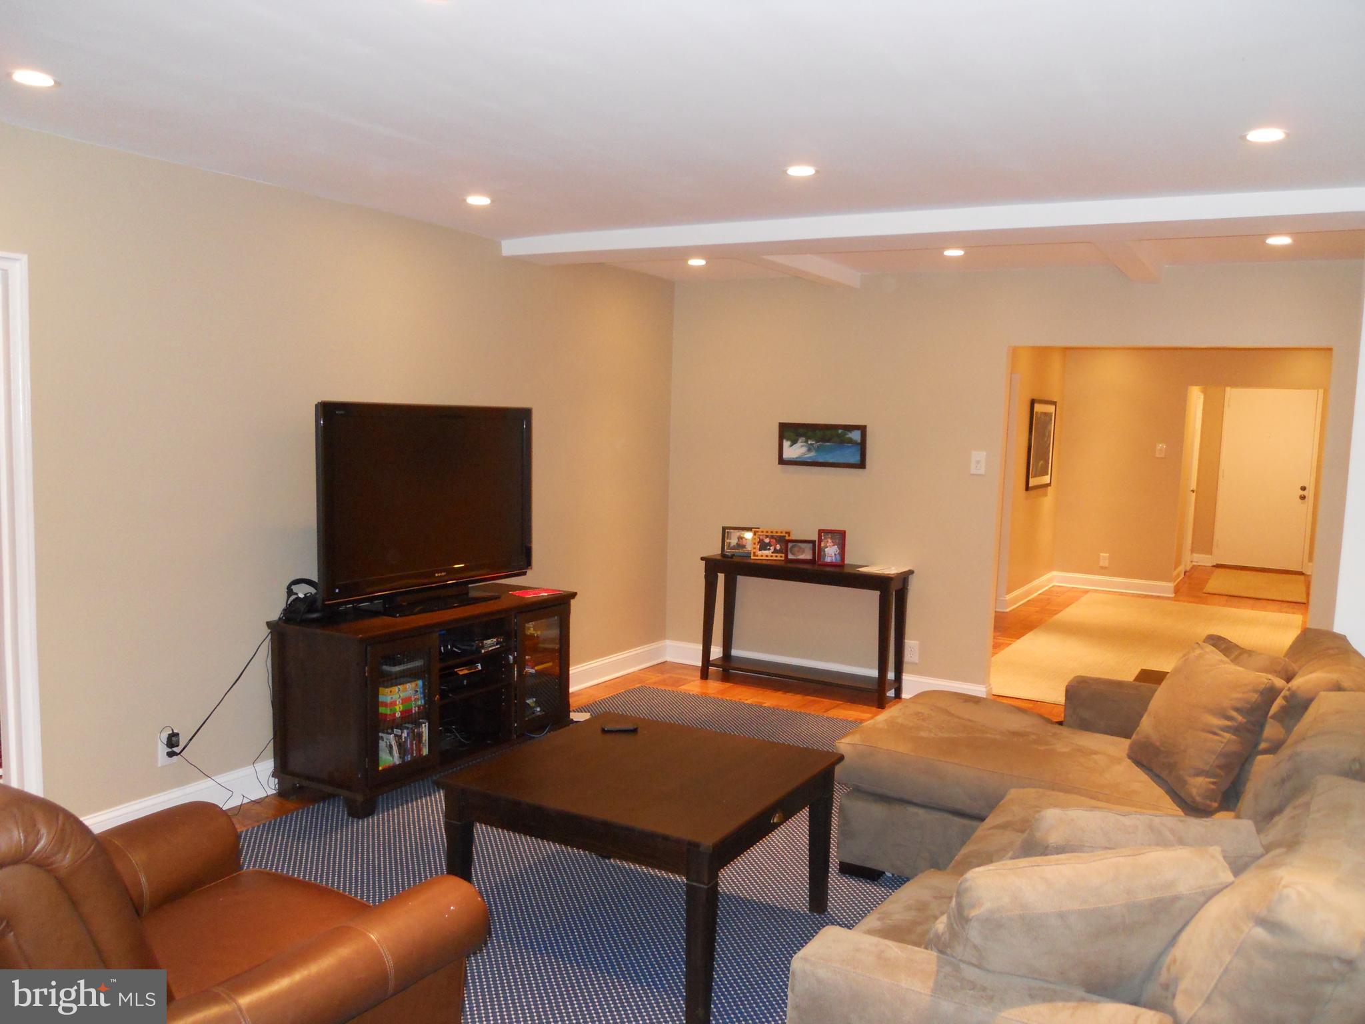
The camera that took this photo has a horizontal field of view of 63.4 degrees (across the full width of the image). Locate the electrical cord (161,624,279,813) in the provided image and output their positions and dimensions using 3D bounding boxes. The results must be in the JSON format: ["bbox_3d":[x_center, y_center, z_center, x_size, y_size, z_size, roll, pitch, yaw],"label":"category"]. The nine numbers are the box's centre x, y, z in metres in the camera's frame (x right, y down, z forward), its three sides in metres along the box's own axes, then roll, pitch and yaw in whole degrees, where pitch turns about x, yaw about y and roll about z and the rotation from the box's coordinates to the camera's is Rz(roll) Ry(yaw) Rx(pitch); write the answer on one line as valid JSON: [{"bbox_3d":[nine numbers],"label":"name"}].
[{"bbox_3d":[-1.712,0.815,4.182,0.090,0.670,0.516,5,6,30],"label":"electrical cord"}]

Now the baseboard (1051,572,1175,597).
[{"bbox_3d":[4.247,0.707,10.882,1.122,0.124,0.020,5,6,30],"label":"baseboard"}]

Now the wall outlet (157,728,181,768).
[{"bbox_3d":[-1.862,0.855,4.004,0.011,0.120,0.076,5,6,30],"label":"wall outlet"}]

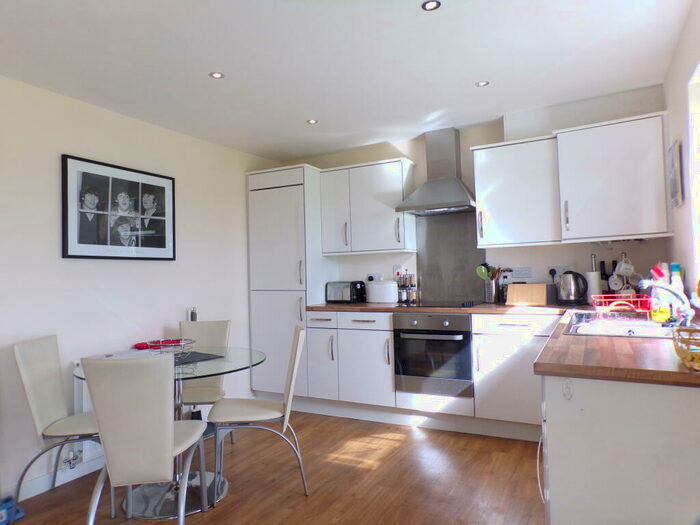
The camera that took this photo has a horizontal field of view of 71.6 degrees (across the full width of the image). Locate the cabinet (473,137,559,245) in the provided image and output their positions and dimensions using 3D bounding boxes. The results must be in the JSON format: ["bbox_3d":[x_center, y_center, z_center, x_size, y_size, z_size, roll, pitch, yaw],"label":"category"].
[{"bbox_3d":[1.288,-0.505,3.681,0.590,0.745,0.300,-2,-2,29],"label":"cabinet"}]

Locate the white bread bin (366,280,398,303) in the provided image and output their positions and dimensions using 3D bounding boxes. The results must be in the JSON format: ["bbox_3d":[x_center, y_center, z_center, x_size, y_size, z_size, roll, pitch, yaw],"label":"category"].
[{"bbox_3d":[0.236,0.267,4.289,0.330,0.187,0.195,-2,-2,28],"label":"white bread bin"}]

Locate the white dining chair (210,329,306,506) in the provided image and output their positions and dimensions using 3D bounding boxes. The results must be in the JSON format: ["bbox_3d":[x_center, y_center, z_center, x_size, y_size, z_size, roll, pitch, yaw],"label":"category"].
[{"bbox_3d":[-0.512,0.804,2.712,0.520,0.870,0.440,-1,-2,-12],"label":"white dining chair"}]

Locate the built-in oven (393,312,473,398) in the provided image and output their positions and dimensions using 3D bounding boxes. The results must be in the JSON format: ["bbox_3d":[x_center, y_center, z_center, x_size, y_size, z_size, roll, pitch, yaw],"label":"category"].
[{"bbox_3d":[0.738,0.682,3.809,0.600,0.590,0.540,-2,-2,29],"label":"built-in oven"}]

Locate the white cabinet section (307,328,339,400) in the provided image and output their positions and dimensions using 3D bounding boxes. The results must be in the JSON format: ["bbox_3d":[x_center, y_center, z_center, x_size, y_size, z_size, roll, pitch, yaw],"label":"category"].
[{"bbox_3d":[-0.087,0.845,4.272,0.302,0.581,0.570,-2,-3,29],"label":"white cabinet section"}]

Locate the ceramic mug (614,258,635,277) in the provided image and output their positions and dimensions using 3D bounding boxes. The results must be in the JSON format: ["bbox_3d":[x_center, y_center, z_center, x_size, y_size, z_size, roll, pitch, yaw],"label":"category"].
[{"bbox_3d":[1.912,0.035,3.377,0.112,0.118,0.088,9,3,27],"label":"ceramic mug"}]

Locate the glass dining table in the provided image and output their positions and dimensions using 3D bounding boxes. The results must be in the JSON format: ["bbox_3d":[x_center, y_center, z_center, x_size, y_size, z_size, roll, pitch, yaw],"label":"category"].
[{"bbox_3d":[-0.942,0.906,2.644,0.980,0.722,0.980,-2,-2,27],"label":"glass dining table"}]

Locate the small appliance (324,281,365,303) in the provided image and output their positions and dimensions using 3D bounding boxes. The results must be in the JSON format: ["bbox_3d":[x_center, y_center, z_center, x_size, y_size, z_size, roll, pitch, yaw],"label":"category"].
[{"bbox_3d":[-0.036,0.276,4.436,0.290,0.200,0.260,-2,-2,27],"label":"small appliance"}]

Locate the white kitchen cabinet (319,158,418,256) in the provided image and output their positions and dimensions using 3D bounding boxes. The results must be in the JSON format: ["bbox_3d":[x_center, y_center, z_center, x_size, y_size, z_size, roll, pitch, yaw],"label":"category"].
[{"bbox_3d":[0.167,-0.467,4.372,0.800,0.780,0.330,-2,-2,27],"label":"white kitchen cabinet"}]

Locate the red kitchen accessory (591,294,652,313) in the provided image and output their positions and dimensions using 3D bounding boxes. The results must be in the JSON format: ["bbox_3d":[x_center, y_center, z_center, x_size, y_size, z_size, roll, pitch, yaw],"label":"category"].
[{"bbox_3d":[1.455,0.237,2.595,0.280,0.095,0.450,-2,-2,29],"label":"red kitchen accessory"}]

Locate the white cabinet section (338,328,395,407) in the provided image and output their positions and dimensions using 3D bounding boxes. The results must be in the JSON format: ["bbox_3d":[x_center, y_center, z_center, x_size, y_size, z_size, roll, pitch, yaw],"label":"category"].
[{"bbox_3d":[0.265,0.829,4.077,0.503,0.581,0.570,-2,-3,29],"label":"white cabinet section"}]

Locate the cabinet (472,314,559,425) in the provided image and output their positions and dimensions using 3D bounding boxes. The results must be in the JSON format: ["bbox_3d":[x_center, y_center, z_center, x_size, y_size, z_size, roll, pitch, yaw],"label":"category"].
[{"bbox_3d":[1.264,0.721,3.527,0.590,0.715,0.550,-2,-2,29],"label":"cabinet"}]

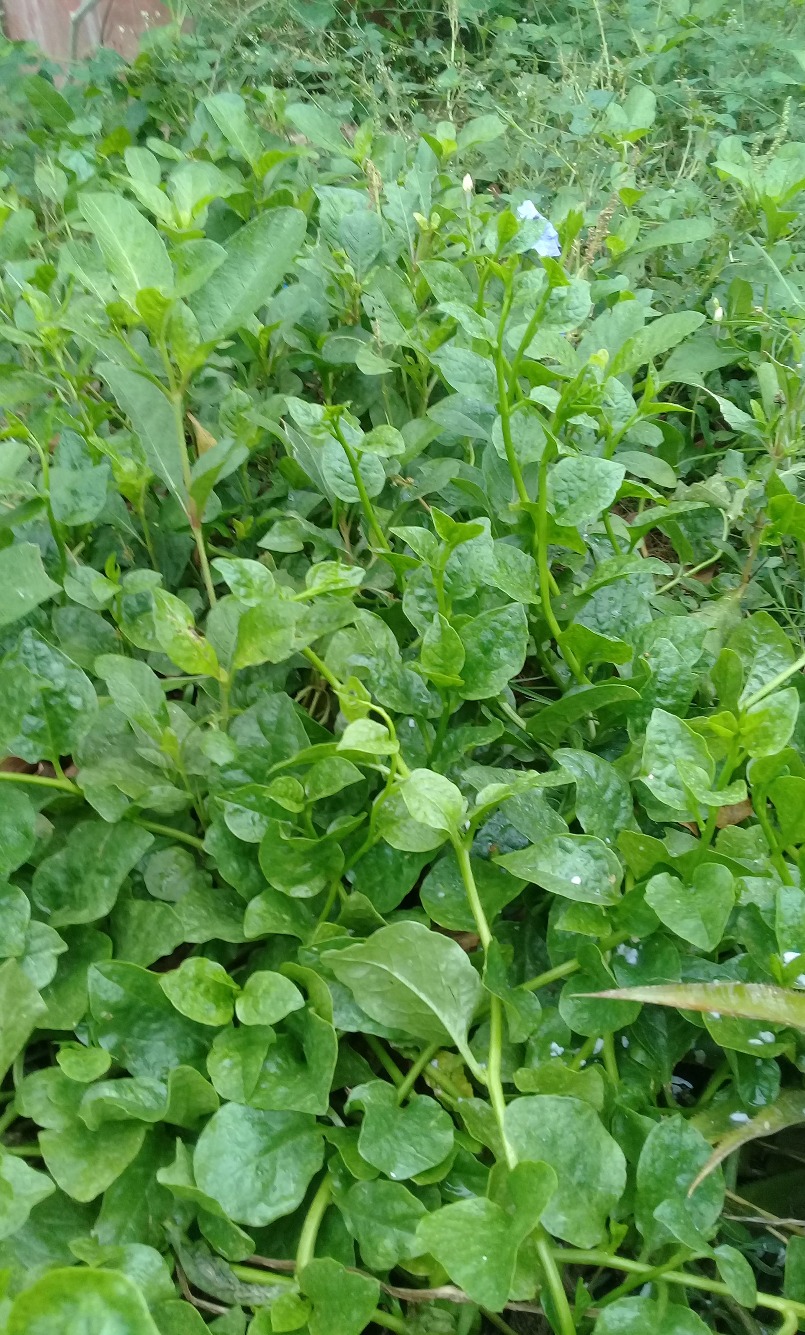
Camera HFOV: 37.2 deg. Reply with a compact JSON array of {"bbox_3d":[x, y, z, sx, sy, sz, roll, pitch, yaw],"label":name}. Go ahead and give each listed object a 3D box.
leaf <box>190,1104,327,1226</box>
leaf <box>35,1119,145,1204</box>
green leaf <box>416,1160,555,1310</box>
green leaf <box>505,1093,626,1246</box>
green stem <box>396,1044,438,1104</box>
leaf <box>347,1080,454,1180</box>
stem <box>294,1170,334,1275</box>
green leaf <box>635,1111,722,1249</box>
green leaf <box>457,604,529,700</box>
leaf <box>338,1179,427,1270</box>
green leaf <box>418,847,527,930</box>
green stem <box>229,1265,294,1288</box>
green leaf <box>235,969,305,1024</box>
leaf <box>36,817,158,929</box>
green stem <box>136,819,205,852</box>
[{"bbox_3d":[-0.078,0.270,0.650,0.066,0.015,0.070,32,59,17],"label":"leaf"},{"bbox_3d":[-0.161,0.249,0.610,0.054,0.015,0.044,5,70,2],"label":"leaf"},{"bbox_3d":[0.044,0.302,0.636,0.070,0.030,0.071,7,57,7],"label":"green leaf"},{"bbox_3d":[0.089,0.273,0.650,0.062,0.016,0.082,-15,55,-6],"label":"green leaf"},{"bbox_3d":[0.011,0.279,0.823,0.009,0.009,0.050,38,58,0],"label":"green stem"},{"bbox_3d":[-0.001,0.277,0.715,0.061,0.022,0.054,4,56,3],"label":"leaf"},{"bbox_3d":[-0.044,0.282,0.605,0.011,0.060,0.009,15,10,3],"label":"stem"},{"bbox_3d":[0.155,0.289,0.670,0.046,0.014,0.075,10,59,15],"label":"green leaf"},{"bbox_3d":[0.068,-0.015,0.900,0.048,0.018,0.083,32,90,0],"label":"green leaf"},{"bbox_3d":[-0.011,0.320,0.687,0.063,0.020,0.046,32,59,21],"label":"leaf"},{"bbox_3d":[0.044,0.136,0.735,0.065,0.015,0.056,-1,70,0],"label":"green leaf"},{"bbox_3d":[-0.079,0.346,0.679,0.044,0.009,0.009,11,53,5],"label":"green stem"},{"bbox_3d":[-0.071,0.178,0.645,0.037,0.012,0.028,-1,80,0],"label":"green leaf"},{"bbox_3d":[-0.233,0.155,0.900,0.100,0.025,0.070,-35,67,-26],"label":"leaf"},{"bbox_3d":[-0.152,0.109,0.780,0.054,0.007,0.008,17,43,19],"label":"green stem"}]

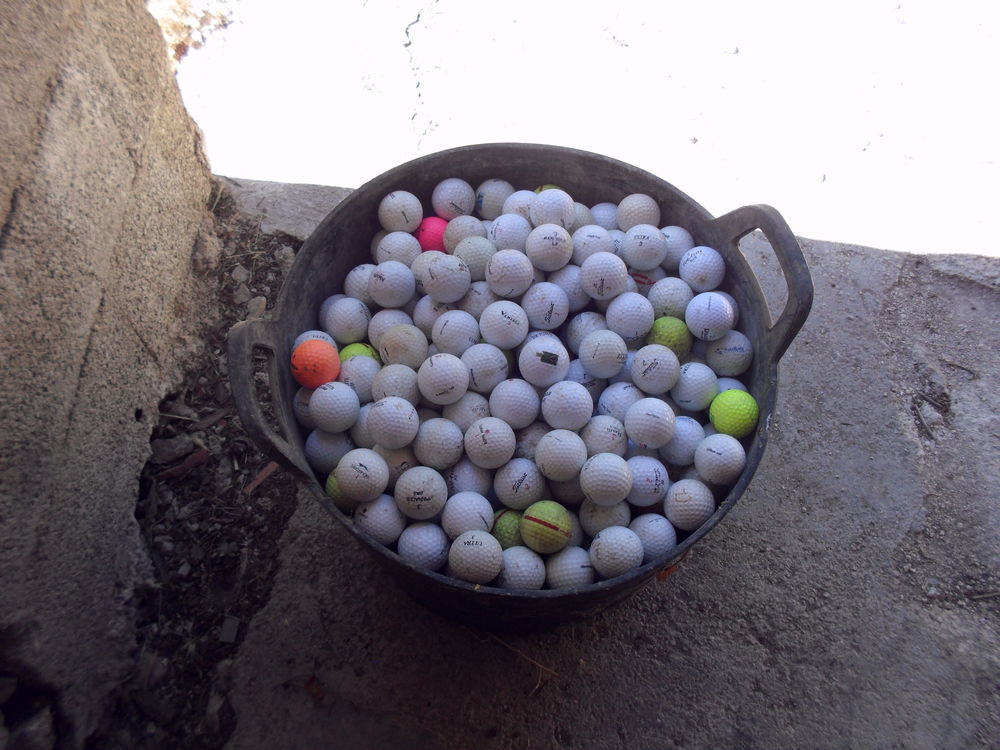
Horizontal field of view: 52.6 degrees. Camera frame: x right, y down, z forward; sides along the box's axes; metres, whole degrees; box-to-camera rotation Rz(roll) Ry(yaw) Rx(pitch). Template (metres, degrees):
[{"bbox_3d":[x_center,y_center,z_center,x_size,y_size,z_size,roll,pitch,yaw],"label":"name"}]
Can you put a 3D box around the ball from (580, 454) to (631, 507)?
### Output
[{"bbox_3d":[0.087,0.086,0.829,0.043,0.043,0.043,2,64,-4],"label":"ball"}]

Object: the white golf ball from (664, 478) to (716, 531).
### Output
[{"bbox_3d":[0.160,0.110,0.855,0.043,0.043,0.043,2,64,-3],"label":"white golf ball"}]

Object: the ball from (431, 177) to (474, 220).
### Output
[{"bbox_3d":[-0.045,-0.173,0.999,0.043,0.043,0.043,0,65,-5],"label":"ball"}]

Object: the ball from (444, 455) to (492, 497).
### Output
[{"bbox_3d":[-0.027,0.093,0.892,0.043,0.043,0.043,0,62,-1],"label":"ball"}]

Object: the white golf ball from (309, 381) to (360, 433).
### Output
[{"bbox_3d":[-0.141,0.027,0.860,0.043,0.043,0.043,0,64,-4],"label":"white golf ball"}]

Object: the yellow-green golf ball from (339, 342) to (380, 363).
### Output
[{"bbox_3d":[-0.133,-0.009,0.953,0.043,0.043,0.043,1,64,-2],"label":"yellow-green golf ball"}]

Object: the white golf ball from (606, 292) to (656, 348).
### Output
[{"bbox_3d":[0.118,-0.053,0.911,0.043,0.043,0.043,0,59,0],"label":"white golf ball"}]

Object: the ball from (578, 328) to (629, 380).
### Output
[{"bbox_3d":[0.091,-0.018,0.894,0.043,0.043,0.043,2,64,-3],"label":"ball"}]

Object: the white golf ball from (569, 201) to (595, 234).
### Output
[{"bbox_3d":[0.074,-0.152,1.016,0.043,0.043,0.043,1,64,-2],"label":"white golf ball"}]

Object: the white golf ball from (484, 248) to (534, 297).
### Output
[{"bbox_3d":[0.008,-0.090,0.899,0.043,0.043,0.043,0,59,0],"label":"white golf ball"}]

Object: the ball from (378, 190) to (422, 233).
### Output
[{"bbox_3d":[-0.096,-0.157,0.977,0.043,0.043,0.043,2,64,-3],"label":"ball"}]

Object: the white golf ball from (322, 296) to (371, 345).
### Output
[{"bbox_3d":[-0.140,-0.050,0.930,0.043,0.043,0.043,0,59,0],"label":"white golf ball"}]

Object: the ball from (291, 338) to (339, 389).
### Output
[{"bbox_3d":[-0.158,-0.008,0.870,0.043,0.043,0.043,0,62,-1],"label":"ball"}]

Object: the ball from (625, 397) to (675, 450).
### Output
[{"bbox_3d":[0.127,0.041,0.853,0.043,0.043,0.043,1,65,-3],"label":"ball"}]

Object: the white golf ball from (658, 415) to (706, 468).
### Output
[{"bbox_3d":[0.159,0.058,0.887,0.043,0.043,0.043,1,62,-1],"label":"white golf ball"}]

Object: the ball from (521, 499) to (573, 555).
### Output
[{"bbox_3d":[0.038,0.123,0.818,0.043,0.043,0.043,0,62,-1],"label":"ball"}]

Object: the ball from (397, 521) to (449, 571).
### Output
[{"bbox_3d":[-0.066,0.150,0.876,0.043,0.043,0.043,2,64,-3],"label":"ball"}]

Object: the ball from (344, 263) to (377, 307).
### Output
[{"bbox_3d":[-0.125,-0.083,0.953,0.043,0.043,0.043,1,65,-3],"label":"ball"}]

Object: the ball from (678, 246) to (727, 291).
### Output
[{"bbox_3d":[0.190,-0.100,0.951,0.043,0.043,0.043,2,64,-3],"label":"ball"}]

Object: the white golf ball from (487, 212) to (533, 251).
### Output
[{"bbox_3d":[0.010,-0.131,0.955,0.043,0.043,0.043,0,62,-1],"label":"white golf ball"}]

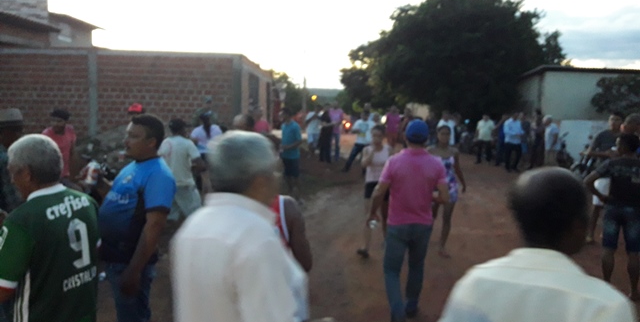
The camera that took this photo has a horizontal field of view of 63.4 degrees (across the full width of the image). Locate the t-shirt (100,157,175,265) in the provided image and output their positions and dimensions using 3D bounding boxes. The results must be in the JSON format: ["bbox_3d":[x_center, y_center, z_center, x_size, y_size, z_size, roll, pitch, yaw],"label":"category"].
[{"bbox_3d":[-1.110,0.301,3.150,0.370,0.640,0.500,-4,7,-30],"label":"t-shirt"}]

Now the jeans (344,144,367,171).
[{"bbox_3d":[0.891,-0.088,13.000,0.520,0.780,0.380,2,8,14],"label":"jeans"}]

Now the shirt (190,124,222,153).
[{"bbox_3d":[-1.754,-0.348,8.000,0.480,0.500,0.270,2,8,12],"label":"shirt"}]

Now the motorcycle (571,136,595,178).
[{"bbox_3d":[5.121,0.198,9.800,1.880,1.120,0.720,-5,8,-41],"label":"motorcycle"}]

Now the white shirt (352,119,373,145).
[{"bbox_3d":[1.092,-0.716,13.000,0.540,0.660,0.320,1,7,6],"label":"white shirt"}]

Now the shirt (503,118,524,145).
[{"bbox_3d":[5.195,-0.792,13.900,0.530,0.720,0.310,-2,7,-20],"label":"shirt"}]

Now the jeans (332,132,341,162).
[{"bbox_3d":[0.465,-0.409,14.600,0.320,0.900,0.260,0,7,0],"label":"jeans"}]

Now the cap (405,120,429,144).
[{"bbox_3d":[0.787,-0.240,4.220,0.190,0.170,0.260,0,6,-3],"label":"cap"}]

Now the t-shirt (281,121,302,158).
[{"bbox_3d":[-0.512,-0.368,9.300,0.290,0.680,0.450,-6,9,-44],"label":"t-shirt"}]

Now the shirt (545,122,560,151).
[{"bbox_3d":[5.614,-0.567,12.500,0.300,0.680,0.460,-2,7,-17],"label":"shirt"}]

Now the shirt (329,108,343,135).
[{"bbox_3d":[0.440,-1.150,14.700,0.440,0.720,0.290,0,7,3],"label":"shirt"}]

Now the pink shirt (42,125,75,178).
[{"bbox_3d":[-3.271,-0.119,6.500,0.450,0.660,0.270,-2,7,-18],"label":"pink shirt"}]

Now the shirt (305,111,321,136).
[{"bbox_3d":[-0.229,-1.144,15.800,0.480,0.700,0.320,-3,8,-20],"label":"shirt"}]

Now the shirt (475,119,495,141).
[{"bbox_3d":[4.989,-0.925,15.700,0.530,0.700,0.290,1,6,9],"label":"shirt"}]

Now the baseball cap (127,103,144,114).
[{"bbox_3d":[-2.815,-0.801,7.900,0.190,0.140,0.260,6,10,40],"label":"baseball cap"}]

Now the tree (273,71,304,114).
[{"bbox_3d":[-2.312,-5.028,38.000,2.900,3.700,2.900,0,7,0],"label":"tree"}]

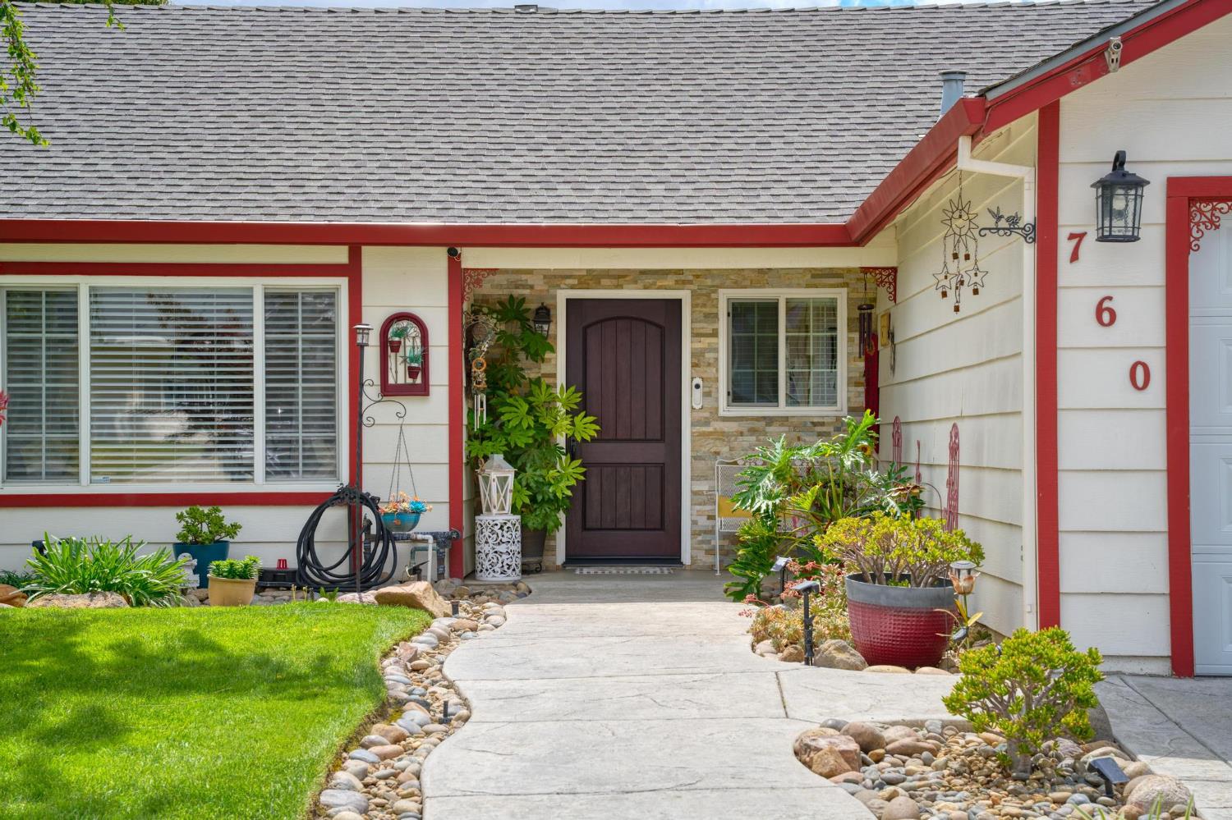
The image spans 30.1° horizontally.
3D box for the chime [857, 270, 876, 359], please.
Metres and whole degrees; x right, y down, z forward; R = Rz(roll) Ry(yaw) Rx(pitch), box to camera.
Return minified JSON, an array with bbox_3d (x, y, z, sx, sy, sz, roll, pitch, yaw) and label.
[{"bbox_3d":[1.812,-0.694,16.600,0.125,0.640,0.125,0,-1,0],"label":"chime"}]

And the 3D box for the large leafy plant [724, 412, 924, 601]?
[{"bbox_3d":[1.300,0.610,14.300,1.250,1.190,1.150,0,-1,1],"label":"large leafy plant"}]

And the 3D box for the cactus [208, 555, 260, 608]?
[{"bbox_3d":[-2.484,1.117,14.900,0.340,0.340,0.340,0,-1,1],"label":"cactus"}]

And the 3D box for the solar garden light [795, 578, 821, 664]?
[{"bbox_3d":[0.894,0.991,10.700,0.130,0.400,0.100,0,-1,-28],"label":"solar garden light"}]

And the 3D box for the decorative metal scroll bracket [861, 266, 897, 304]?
[{"bbox_3d":[1.887,-0.897,16.430,0.265,0.270,0.020,0,-1,1],"label":"decorative metal scroll bracket"}]

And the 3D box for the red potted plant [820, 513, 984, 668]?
[{"bbox_3d":[1.372,0.867,11.000,0.780,0.745,0.740,0,-1,1],"label":"red potted plant"}]

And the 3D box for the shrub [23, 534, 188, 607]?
[{"bbox_3d":[-3.177,1.006,14.300,1.020,0.460,0.800,0,-1,0],"label":"shrub"}]

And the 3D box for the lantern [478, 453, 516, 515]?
[{"bbox_3d":[-0.859,0.534,16.500,0.210,0.452,0.210,1,-1,-35],"label":"lantern"}]

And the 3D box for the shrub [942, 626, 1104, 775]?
[{"bbox_3d":[1.384,0.991,7.800,0.540,0.500,0.500,0,-1,0],"label":"shrub"}]

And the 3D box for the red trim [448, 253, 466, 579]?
[{"bbox_3d":[-1.136,0.038,16.300,0.092,2.330,0.030,0,-1,0],"label":"red trim"}]

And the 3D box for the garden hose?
[{"bbox_3d":[-1.905,0.909,16.200,0.725,0.745,0.220,0,-1,1],"label":"garden hose"}]

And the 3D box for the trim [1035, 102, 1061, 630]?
[{"bbox_3d":[1.987,-0.135,10.550,0.093,2.570,0.030,0,-1,0],"label":"trim"}]

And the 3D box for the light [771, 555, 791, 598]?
[{"bbox_3d":[0.987,1.016,13.700,0.090,0.310,0.120,-1,-1,25],"label":"light"}]

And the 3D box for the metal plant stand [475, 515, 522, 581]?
[{"bbox_3d":[-0.849,0.991,16.500,0.333,0.467,0.333,0,-1,1],"label":"metal plant stand"}]

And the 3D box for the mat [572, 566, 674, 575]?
[{"bbox_3d":[0.058,1.206,17.150,0.760,0.015,0.450,0,-1,0],"label":"mat"}]

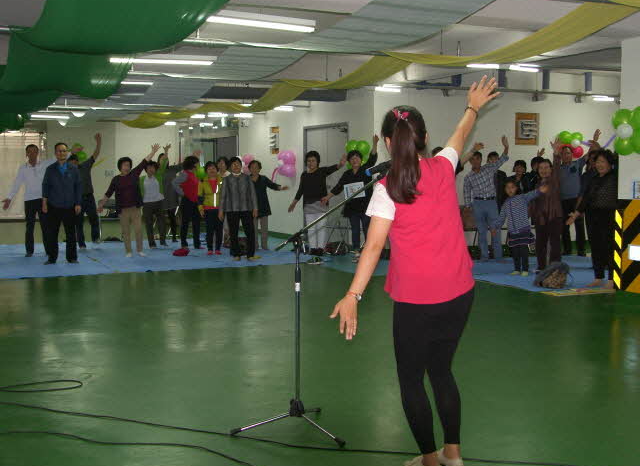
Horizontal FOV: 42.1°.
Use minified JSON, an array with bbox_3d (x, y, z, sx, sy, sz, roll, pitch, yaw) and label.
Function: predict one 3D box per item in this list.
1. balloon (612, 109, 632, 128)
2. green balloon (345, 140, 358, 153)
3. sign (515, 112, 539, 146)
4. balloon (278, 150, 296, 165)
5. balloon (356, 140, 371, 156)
[{"bbox_3d":[3.239,-1.216,8.900,0.210,0.205,0.210,2,4,20],"label":"balloon"},{"bbox_3d":[0.545,-1.497,14.400,0.235,0.250,0.235,0,4,2],"label":"green balloon"},{"bbox_3d":[3.785,-1.898,15.200,0.500,0.590,0.050,-2,5,-24],"label":"sign"},{"bbox_3d":[-0.648,-1.510,16.600,0.320,0.280,0.290,0,4,-2],"label":"balloon"},{"bbox_3d":[0.753,-1.488,14.400,0.235,0.250,0.235,0,4,3],"label":"balloon"}]

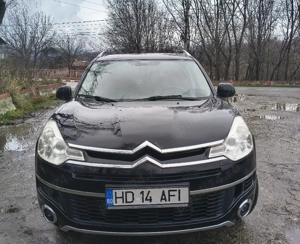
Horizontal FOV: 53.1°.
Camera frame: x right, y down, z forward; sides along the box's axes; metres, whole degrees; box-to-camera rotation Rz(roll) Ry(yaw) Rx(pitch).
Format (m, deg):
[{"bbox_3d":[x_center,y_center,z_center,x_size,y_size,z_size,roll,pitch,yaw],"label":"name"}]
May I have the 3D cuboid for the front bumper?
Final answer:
[{"bbox_3d":[-0.017,0.456,2.160,1.760,0.480,0.540,-1,9,-1],"label":"front bumper"}]

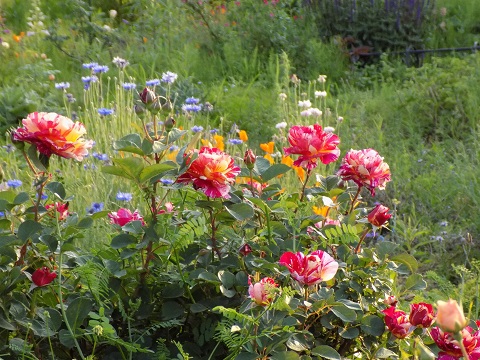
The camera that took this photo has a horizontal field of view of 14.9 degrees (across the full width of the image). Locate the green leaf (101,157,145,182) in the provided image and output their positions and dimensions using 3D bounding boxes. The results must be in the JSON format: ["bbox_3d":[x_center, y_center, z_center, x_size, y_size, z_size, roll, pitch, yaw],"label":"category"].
[{"bbox_3d":[-0.167,-0.015,2.620,0.060,0.030,0.035,0,14,0],"label":"green leaf"}]

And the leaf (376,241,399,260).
[{"bbox_3d":[0.213,0.102,2.650,0.033,0.025,0.022,0,11,0],"label":"leaf"}]

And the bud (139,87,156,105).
[{"bbox_3d":[-0.126,-0.115,2.500,0.023,0.026,0.023,-6,11,0],"label":"bud"}]

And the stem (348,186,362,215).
[{"bbox_3d":[0.189,0.034,3.000,0.006,0.050,0.006,26,9,0],"label":"stem"}]

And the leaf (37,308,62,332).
[{"bbox_3d":[-0.260,0.192,2.500,0.034,0.031,0.022,0,11,0],"label":"leaf"}]

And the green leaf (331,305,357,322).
[{"bbox_3d":[0.141,0.182,2.500,0.038,0.008,0.027,33,51,17],"label":"green leaf"}]

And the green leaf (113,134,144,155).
[{"bbox_3d":[-0.158,-0.050,2.600,0.045,0.012,0.032,-12,45,-4],"label":"green leaf"}]

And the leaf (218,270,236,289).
[{"bbox_3d":[-0.017,0.133,2.450,0.023,0.023,0.012,-2,12,-10],"label":"leaf"}]

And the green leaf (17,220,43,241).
[{"bbox_3d":[-0.298,0.072,2.600,0.035,0.025,0.018,0,14,0],"label":"green leaf"}]

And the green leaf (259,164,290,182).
[{"bbox_3d":[0.050,-0.009,2.550,0.040,0.024,0.018,0,12,0],"label":"green leaf"}]

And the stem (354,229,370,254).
[{"bbox_3d":[0.174,0.087,2.600,0.006,0.041,0.006,30,6,0],"label":"stem"}]

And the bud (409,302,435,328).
[{"bbox_3d":[0.243,0.181,2.450,0.034,0.034,0.034,0,11,0],"label":"bud"}]

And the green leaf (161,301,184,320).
[{"bbox_3d":[-0.096,0.185,2.600,0.035,0.008,0.028,-25,63,-14],"label":"green leaf"}]

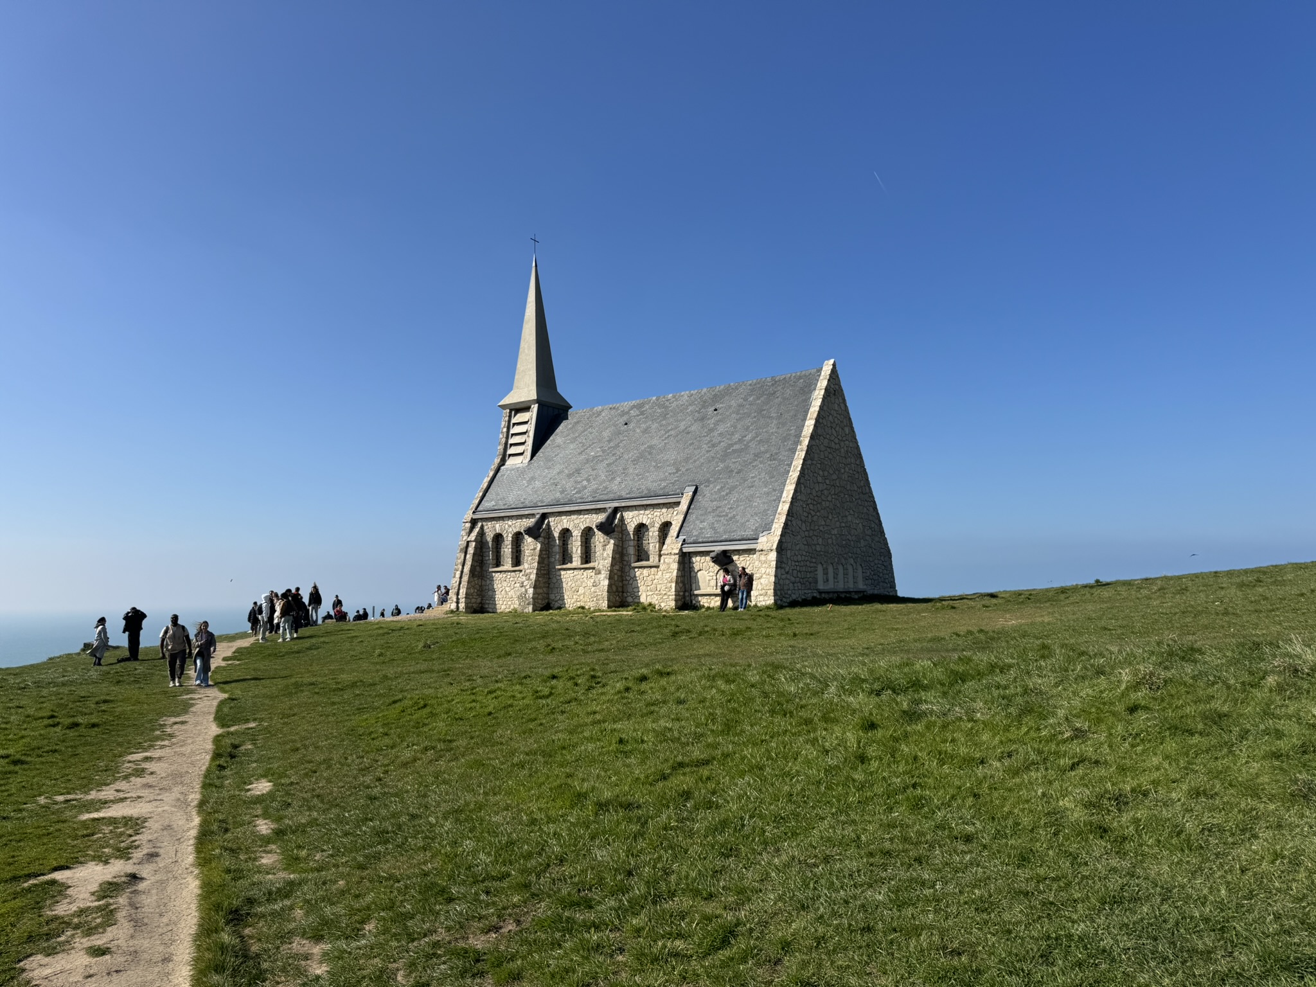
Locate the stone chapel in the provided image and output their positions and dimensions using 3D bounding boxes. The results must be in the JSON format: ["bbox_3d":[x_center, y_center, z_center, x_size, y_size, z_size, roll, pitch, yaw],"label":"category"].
[{"bbox_3d":[-0.074,-4.370,46.801,19.933,20.322,12.659,-6,-8,35],"label":"stone chapel"}]

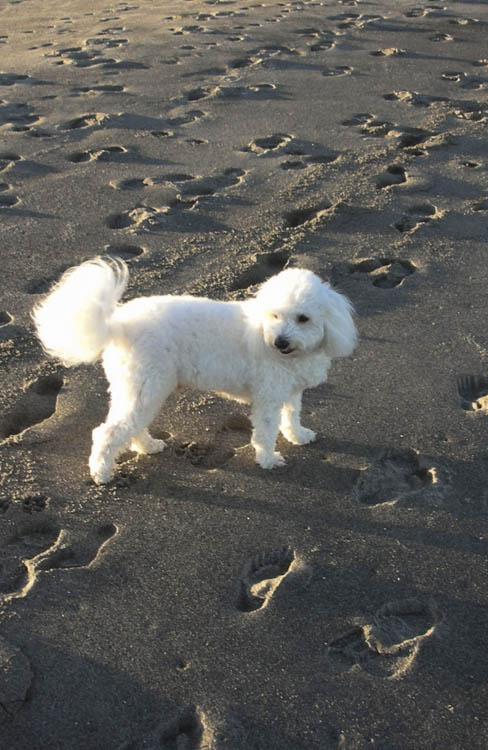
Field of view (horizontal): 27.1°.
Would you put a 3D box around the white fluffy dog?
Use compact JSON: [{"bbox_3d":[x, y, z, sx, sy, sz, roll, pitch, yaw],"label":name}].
[{"bbox_3d":[-0.097,-0.021,2.120,0.658,0.484,0.230,-2,31,-3],"label":"white fluffy dog"}]

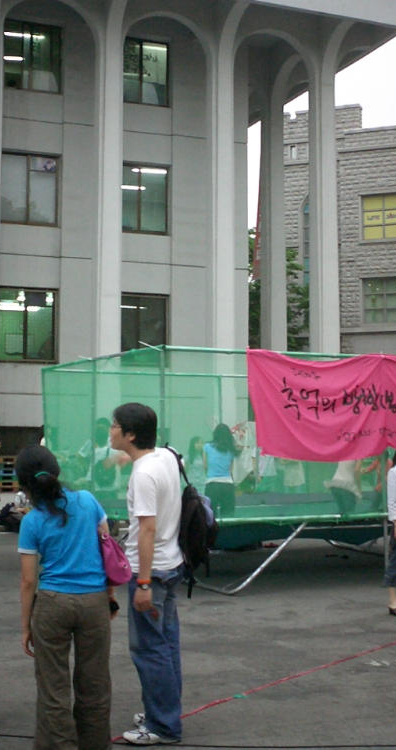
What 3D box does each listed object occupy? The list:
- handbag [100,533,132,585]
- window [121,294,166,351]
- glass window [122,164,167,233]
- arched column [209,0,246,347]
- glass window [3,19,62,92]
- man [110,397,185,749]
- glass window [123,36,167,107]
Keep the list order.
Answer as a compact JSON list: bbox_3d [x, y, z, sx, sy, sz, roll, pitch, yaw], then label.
[{"bbox_3d":[-0.406,0.893,5.200,0.130,0.270,0.220,-2,-4,33],"label":"handbag"},{"bbox_3d":[-1.480,-1.191,27.856,1.521,1.882,0.150,1,-3,-23],"label":"window"},{"bbox_3d":[-1.524,-4.874,29.506,1.579,1.962,0.150,2,-4,-22],"label":"glass window"},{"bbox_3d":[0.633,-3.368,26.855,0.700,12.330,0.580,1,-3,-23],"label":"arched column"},{"bbox_3d":[-4.416,-8.492,28.530,1.601,1.848,0.150,2,-4,-22],"label":"glass window"},{"bbox_3d":[-0.259,1.003,5.566,0.340,1.716,0.460,-1,-4,22],"label":"man"},{"bbox_3d":[-1.477,-7.994,28.218,1.521,1.772,0.150,1,-3,-23],"label":"glass window"}]

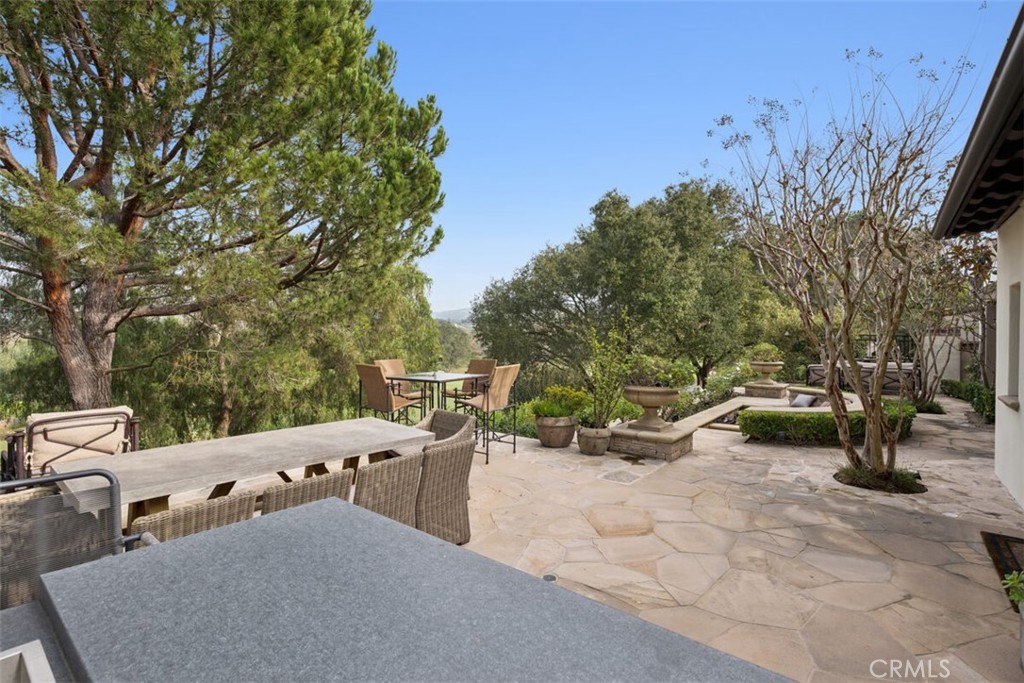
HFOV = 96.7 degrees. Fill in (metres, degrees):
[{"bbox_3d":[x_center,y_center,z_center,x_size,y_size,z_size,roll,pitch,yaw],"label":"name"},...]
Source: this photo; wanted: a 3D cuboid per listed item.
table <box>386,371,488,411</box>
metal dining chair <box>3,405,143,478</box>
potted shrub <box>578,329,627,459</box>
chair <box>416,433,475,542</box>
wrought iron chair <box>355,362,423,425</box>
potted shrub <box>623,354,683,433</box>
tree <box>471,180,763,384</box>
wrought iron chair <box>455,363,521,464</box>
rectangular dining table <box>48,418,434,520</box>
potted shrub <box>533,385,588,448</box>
[{"bbox_3d":[-1.100,1.031,6.709,1.060,1.020,1.060,0,1,36],"label":"table"},{"bbox_3d":[-4.500,1.124,4.690,0.820,0.870,0.830,0,1,38],"label":"metal dining chair"},{"bbox_3d":[1.270,0.700,6.408,0.630,1.730,0.600,0,1,0],"label":"potted shrub"},{"bbox_3d":[-0.670,1.159,3.510,0.610,0.820,0.550,0,1,41],"label":"chair"},{"bbox_3d":[-1.630,0.937,5.978,0.610,1.210,0.630,0,1,36],"label":"wrought iron chair"},{"bbox_3d":[2.010,0.698,6.476,0.820,1.030,0.820,0,1,0],"label":"potted shrub"},{"bbox_3d":[3.400,-1.780,14.981,9.300,6.900,8.300,0,1,0],"label":"tree"},{"bbox_3d":[-0.320,0.952,6.241,0.680,1.230,0.660,0,1,35],"label":"wrought iron chair"},{"bbox_3d":[-1.910,1.217,3.683,1.047,0.755,2.455,1,1,39],"label":"rectangular dining table"},{"bbox_3d":[0.735,1.114,6.913,0.800,0.890,0.720,0,1,0],"label":"potted shrub"}]

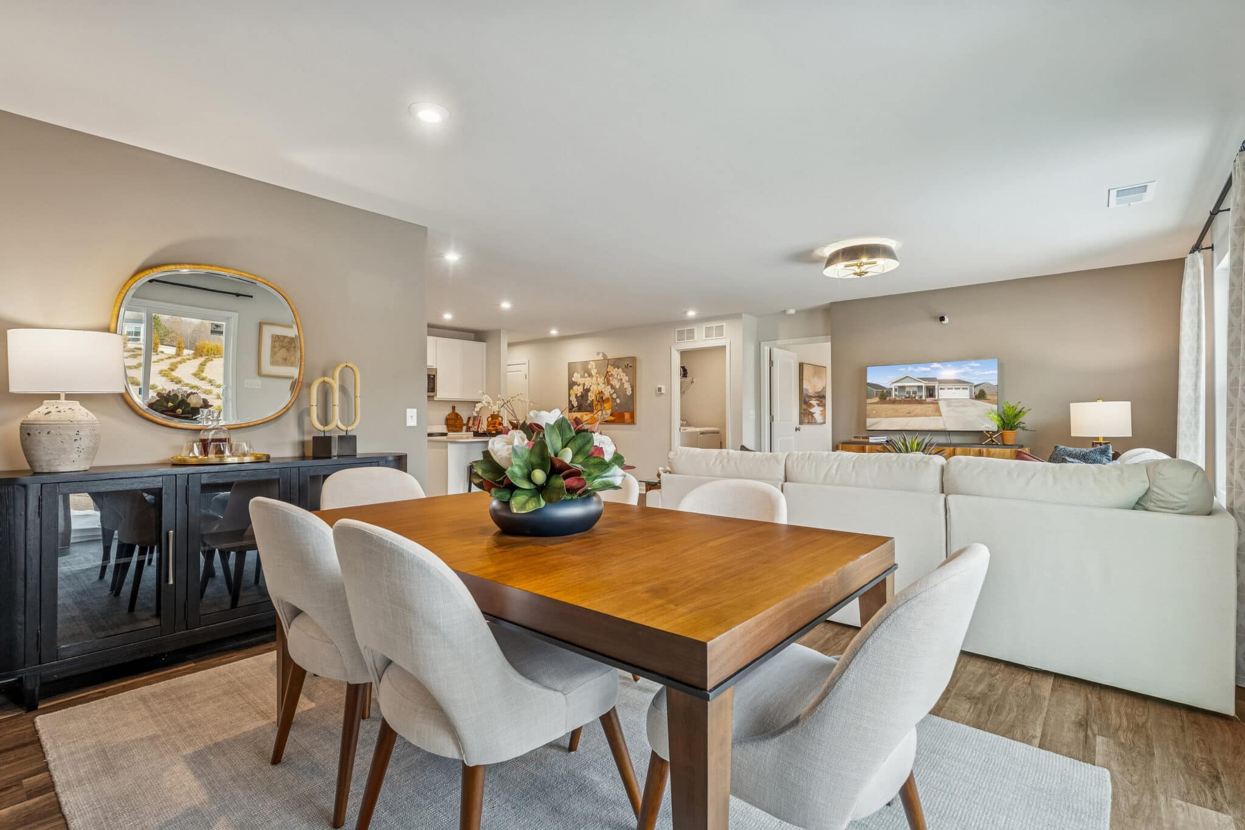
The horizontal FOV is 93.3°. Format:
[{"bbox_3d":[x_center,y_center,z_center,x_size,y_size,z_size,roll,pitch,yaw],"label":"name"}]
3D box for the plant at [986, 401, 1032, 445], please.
[{"bbox_3d":[3.580,0.065,5.450,0.400,0.415,0.380,0,0,40],"label":"plant"}]

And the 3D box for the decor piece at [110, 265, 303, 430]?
[{"bbox_3d":[-2.130,-0.352,3.090,0.050,0.850,0.850,2,1,40],"label":"decor piece"}]

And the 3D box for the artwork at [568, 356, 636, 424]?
[{"bbox_3d":[-0.330,-0.348,9.006,1.340,0.975,0.050,0,0,40],"label":"artwork"}]

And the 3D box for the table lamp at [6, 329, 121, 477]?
[{"bbox_3d":[-2.357,-0.051,2.497,0.350,0.577,0.350,0,0,40],"label":"table lamp"}]

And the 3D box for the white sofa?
[{"bbox_3d":[1.895,0.673,3.885,2.760,0.920,2.100,0,0,40],"label":"white sofa"}]

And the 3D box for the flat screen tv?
[{"bbox_3d":[3.150,-0.183,6.042,1.225,0.700,0.060,0,0,40],"label":"flat screen tv"}]

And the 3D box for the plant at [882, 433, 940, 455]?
[{"bbox_3d":[2.200,0.400,4.480,0.460,0.480,0.460,0,0,40],"label":"plant"}]

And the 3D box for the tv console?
[{"bbox_3d":[3.055,0.714,5.877,1.670,0.852,0.420,0,0,40],"label":"tv console"}]

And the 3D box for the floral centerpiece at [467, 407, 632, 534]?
[{"bbox_3d":[-0.242,0.180,1.980,0.520,0.390,0.500,0,0,0],"label":"floral centerpiece"}]

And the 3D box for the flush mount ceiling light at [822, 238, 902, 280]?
[{"bbox_3d":[1.810,-1.212,4.460,0.575,0.210,0.575,0,0,40],"label":"flush mount ceiling light"}]

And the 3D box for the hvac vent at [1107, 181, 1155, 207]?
[{"bbox_3d":[3.020,-1.307,3.498,0.200,0.020,0.360,0,0,40],"label":"hvac vent"}]

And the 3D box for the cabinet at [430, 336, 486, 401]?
[{"bbox_3d":[-2.530,-0.688,8.860,0.330,0.915,0.950,0,0,40],"label":"cabinet"}]

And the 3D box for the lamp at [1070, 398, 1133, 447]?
[{"bbox_3d":[3.975,0.200,4.888,0.390,0.660,0.390,0,0,40],"label":"lamp"}]

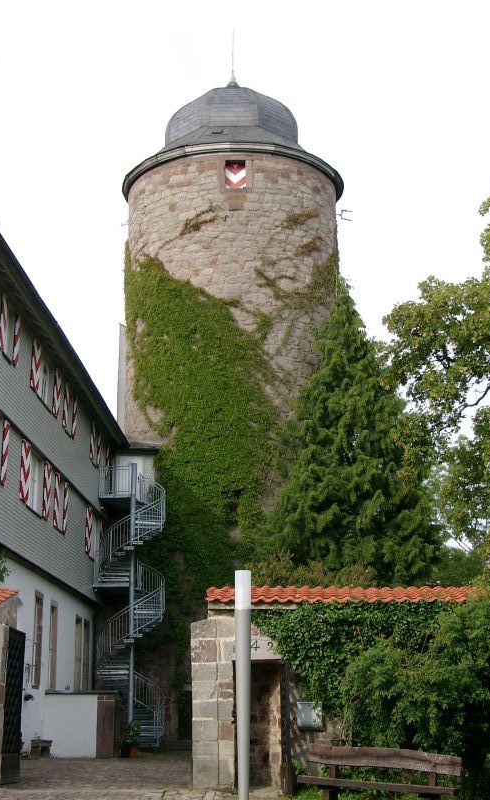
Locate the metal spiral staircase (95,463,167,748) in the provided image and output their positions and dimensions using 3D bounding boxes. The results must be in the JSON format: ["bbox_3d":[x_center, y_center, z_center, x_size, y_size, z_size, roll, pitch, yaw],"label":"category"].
[{"bbox_3d":[-3.808,6.895,44.245,2.350,9.500,2.350,-1,-14,3],"label":"metal spiral staircase"}]

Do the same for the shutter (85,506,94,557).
[{"bbox_3d":[-4.928,4.162,42.115,0.070,1.500,0.850,-1,-14,3],"label":"shutter"}]

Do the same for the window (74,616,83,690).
[{"bbox_3d":[-5.077,7.889,40.543,0.200,2.350,1.200,-1,-14,3],"label":"window"}]

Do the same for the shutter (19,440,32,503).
[{"bbox_3d":[-5.391,1.767,32.155,0.050,1.436,0.840,-1,-14,3],"label":"shutter"}]

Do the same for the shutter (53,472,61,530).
[{"bbox_3d":[-5.170,2.783,36.114,0.050,1.508,0.540,-1,-14,3],"label":"shutter"}]

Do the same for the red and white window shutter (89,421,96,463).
[{"bbox_3d":[-4.926,1.374,43.196,0.070,1.340,0.600,-1,-14,3],"label":"red and white window shutter"}]

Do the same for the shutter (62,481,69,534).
[{"bbox_3d":[-5.095,3.125,37.459,0.050,1.508,0.510,-1,-14,3],"label":"shutter"}]

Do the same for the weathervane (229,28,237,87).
[{"bbox_3d":[-0.470,-14.071,54.325,0.320,2.600,0.320,-1,-14,3],"label":"weathervane"}]

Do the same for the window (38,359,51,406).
[{"bbox_3d":[-5.351,-0.574,35.245,0.120,1.357,1.880,-1,-14,3],"label":"window"}]

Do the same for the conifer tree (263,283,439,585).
[{"bbox_3d":[3.065,3.205,38.303,5.200,13.900,5.200,-1,-14,3],"label":"conifer tree"}]

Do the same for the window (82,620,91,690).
[{"bbox_3d":[-5.044,8.165,41.485,0.120,2.400,1.170,-1,-14,3],"label":"window"}]

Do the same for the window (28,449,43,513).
[{"bbox_3d":[-5.390,2.105,33.710,0.120,1.500,1.790,-1,-14,3],"label":"window"}]

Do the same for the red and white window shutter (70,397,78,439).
[{"bbox_3d":[-5.104,0.558,39.951,0.070,1.340,0.500,-1,-14,3],"label":"red and white window shutter"}]

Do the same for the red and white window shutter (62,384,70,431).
[{"bbox_3d":[-5.128,0.172,37.681,0.050,1.323,0.560,-1,-14,3],"label":"red and white window shutter"}]

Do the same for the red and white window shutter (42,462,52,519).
[{"bbox_3d":[-5.243,2.421,34.801,0.050,1.492,0.770,-1,-14,3],"label":"red and white window shutter"}]

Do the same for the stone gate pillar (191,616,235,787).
[{"bbox_3d":[-0.467,4.757,20.827,0.700,2.620,0.600,-1,-14,3],"label":"stone gate pillar"}]

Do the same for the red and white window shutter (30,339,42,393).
[{"bbox_3d":[-5.356,-0.857,33.585,0.050,1.314,0.820,-1,-14,3],"label":"red and white window shutter"}]

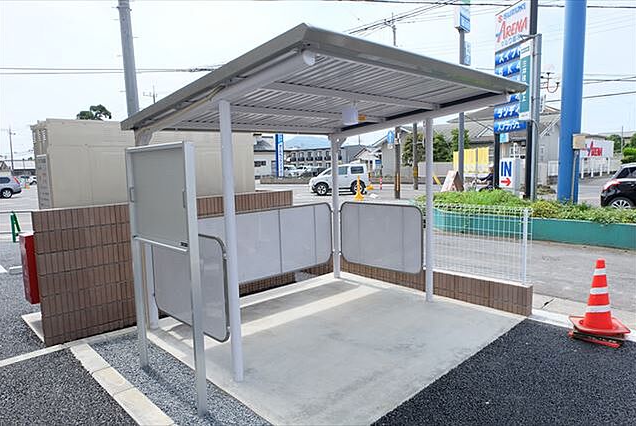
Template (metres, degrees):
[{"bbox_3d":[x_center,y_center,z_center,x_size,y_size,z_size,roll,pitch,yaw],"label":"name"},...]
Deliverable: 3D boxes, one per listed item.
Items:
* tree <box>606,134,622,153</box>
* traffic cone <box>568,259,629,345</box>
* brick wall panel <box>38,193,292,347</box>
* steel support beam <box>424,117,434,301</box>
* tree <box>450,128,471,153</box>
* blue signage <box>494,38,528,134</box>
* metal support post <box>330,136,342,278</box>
[{"bbox_3d":[33.377,-6.685,48.000,2.000,4.500,2.000,2,7,30],"label":"tree"},{"bbox_3d":[2.622,0.775,3.962,0.400,0.740,0.400,-2,6,-3],"label":"traffic cone"},{"bbox_3d":[-1.515,0.488,5.165,3.200,1.290,0.120,-7,8,-43],"label":"brick wall panel"},{"bbox_3d":[1.325,-0.021,5.038,0.085,2.170,0.085,-7,8,-43],"label":"steel support beam"},{"bbox_3d":[11.028,-4.370,33.000,1.700,4.300,1.700,0,6,17],"label":"tree"},{"bbox_3d":[6.094,-3.898,13.245,0.250,2.723,1.625,-3,6,-11],"label":"blue signage"},{"bbox_3d":[0.277,-0.078,6.241,0.085,2.090,0.085,-7,8,-43],"label":"metal support post"}]

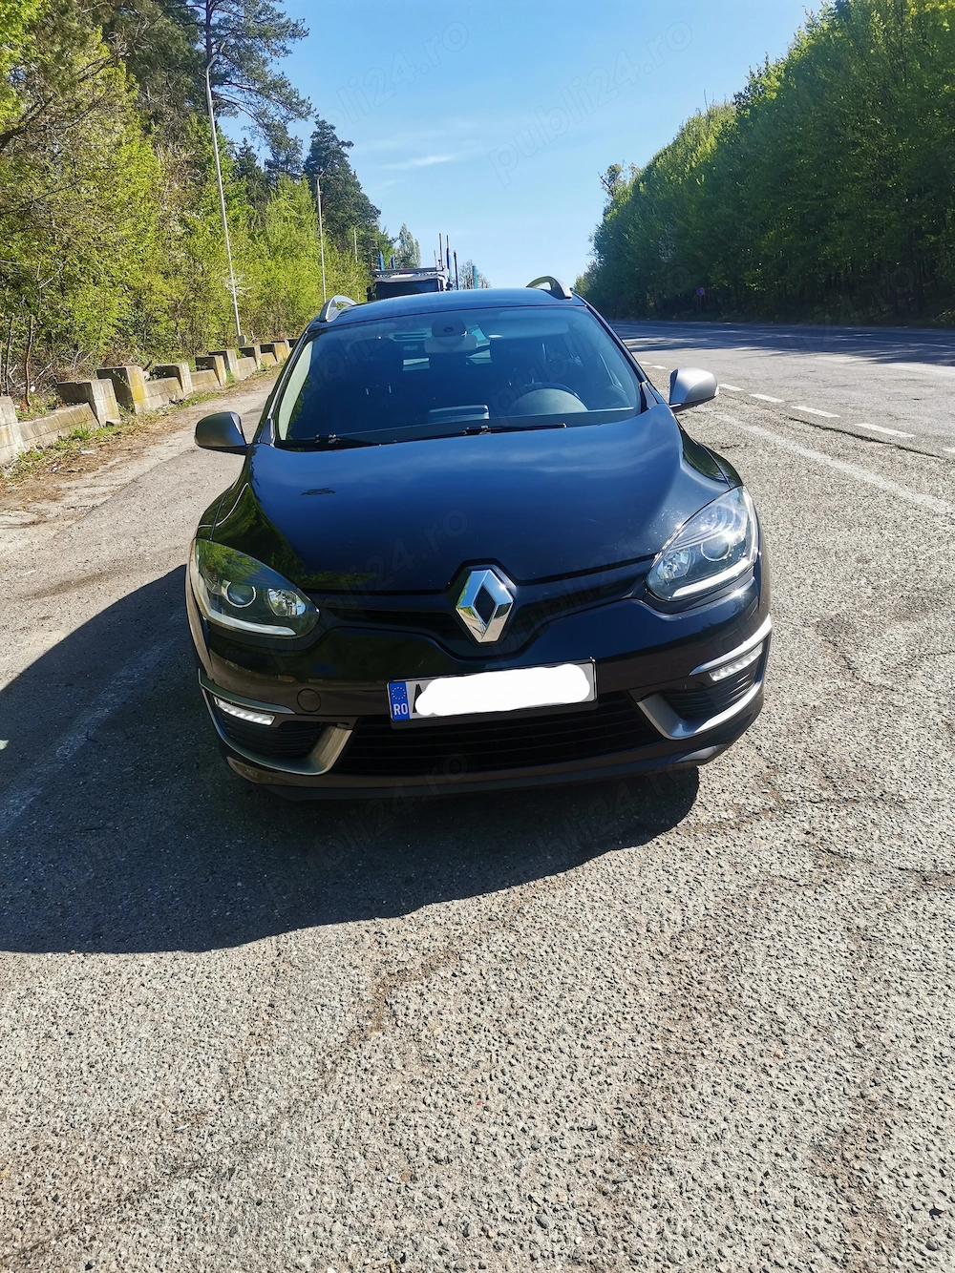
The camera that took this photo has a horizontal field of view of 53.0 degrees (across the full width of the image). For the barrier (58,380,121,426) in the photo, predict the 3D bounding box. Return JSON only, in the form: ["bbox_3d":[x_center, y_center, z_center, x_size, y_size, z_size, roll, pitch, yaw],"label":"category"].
[{"bbox_3d":[-6.724,-4.048,16.617,0.560,0.760,1.000,-5,19,-1],"label":"barrier"}]

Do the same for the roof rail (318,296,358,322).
[{"bbox_3d":[-0.688,-1.705,4.951,0.085,0.120,1.800,-5,19,-1],"label":"roof rail"}]

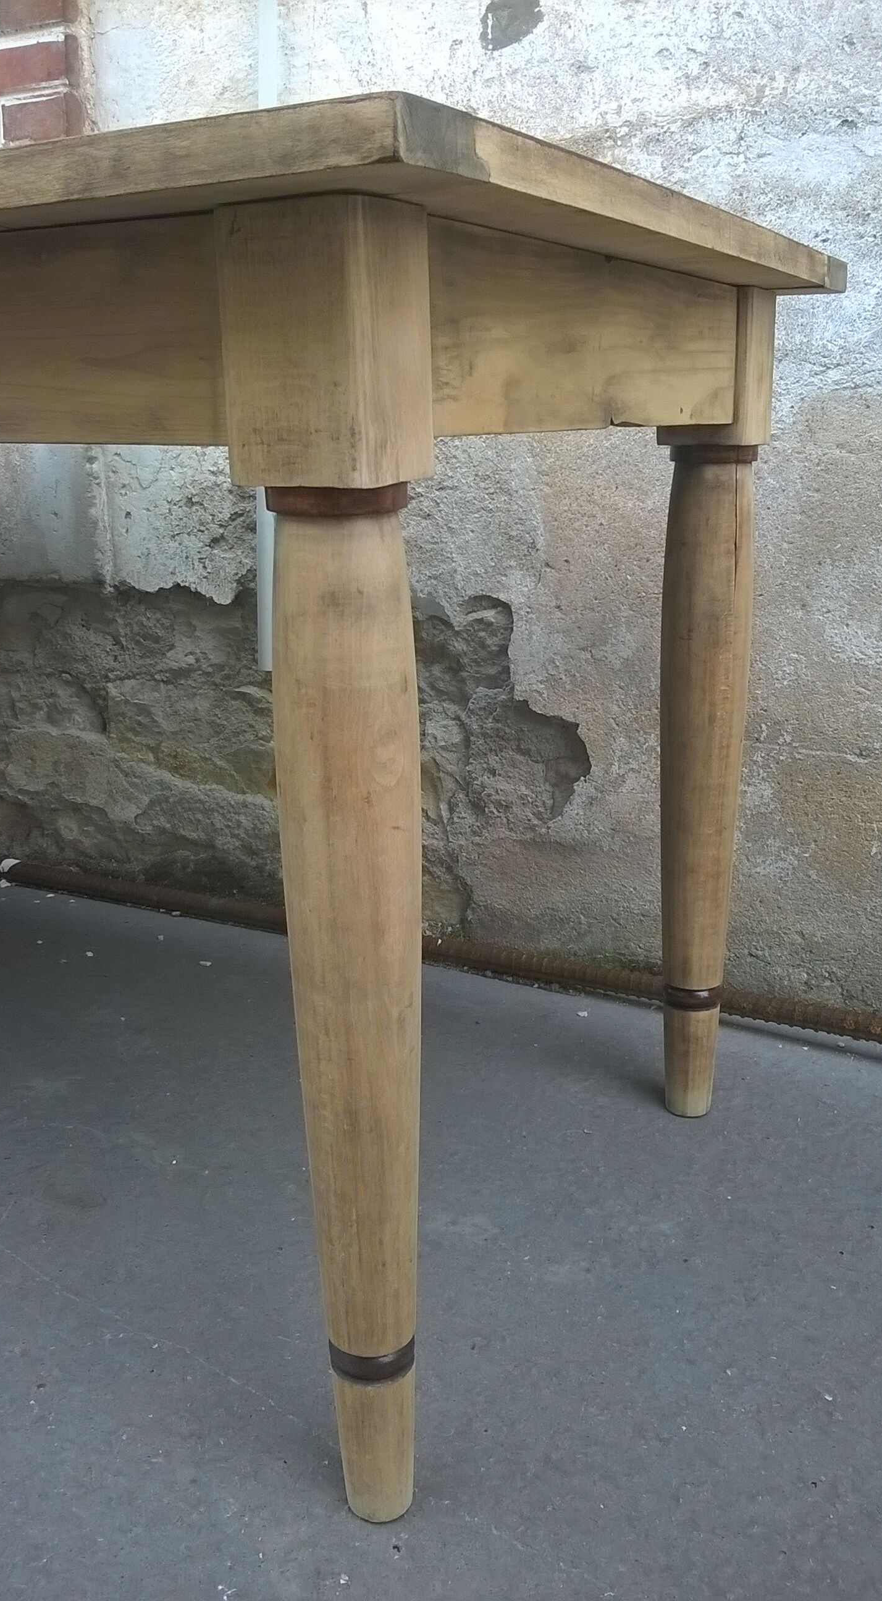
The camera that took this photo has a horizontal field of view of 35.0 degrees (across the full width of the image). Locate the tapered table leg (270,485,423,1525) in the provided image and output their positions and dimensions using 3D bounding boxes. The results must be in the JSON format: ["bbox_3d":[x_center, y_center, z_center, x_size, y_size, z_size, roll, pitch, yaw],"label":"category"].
[{"bbox_3d":[-0.044,0.138,0.770,0.075,0.611,0.075,-1,15,0],"label":"tapered table leg"}]

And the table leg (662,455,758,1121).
[{"bbox_3d":[0.234,-0.004,1.260,0.075,0.611,0.075,7,18,27],"label":"table leg"}]

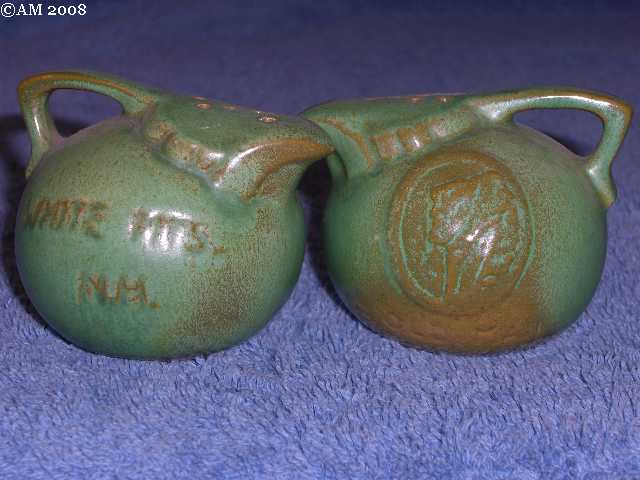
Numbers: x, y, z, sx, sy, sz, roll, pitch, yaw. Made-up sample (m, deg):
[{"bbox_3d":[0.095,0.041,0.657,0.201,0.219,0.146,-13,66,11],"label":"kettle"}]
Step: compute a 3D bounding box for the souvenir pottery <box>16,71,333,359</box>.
[{"bbox_3d":[-0.030,-0.004,0.352,0.068,0.054,0.059,7,21,18],"label":"souvenir pottery"}]

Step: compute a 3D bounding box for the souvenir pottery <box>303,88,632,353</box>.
[{"bbox_3d":[0.029,-0.005,0.360,0.068,0.054,0.059,4,20,12],"label":"souvenir pottery"}]

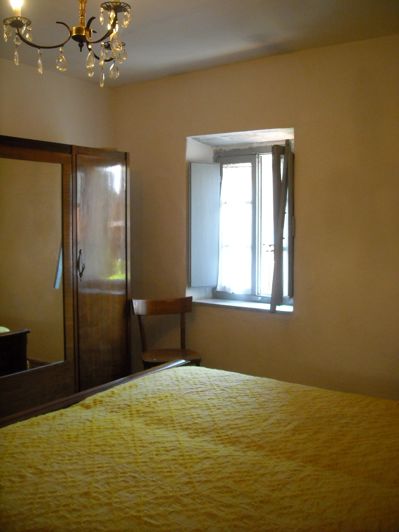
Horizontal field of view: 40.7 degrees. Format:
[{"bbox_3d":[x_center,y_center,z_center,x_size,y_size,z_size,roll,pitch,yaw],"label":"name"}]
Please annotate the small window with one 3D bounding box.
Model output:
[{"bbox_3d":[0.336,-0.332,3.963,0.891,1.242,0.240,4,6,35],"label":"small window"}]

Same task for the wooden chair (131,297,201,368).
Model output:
[{"bbox_3d":[-0.221,0.671,3.848,0.450,0.820,0.450,-1,5,-14],"label":"wooden chair"}]

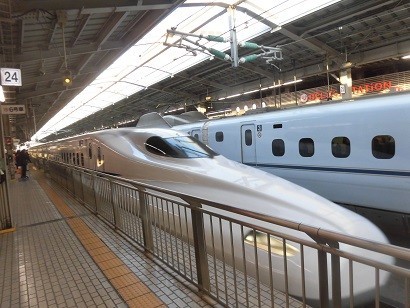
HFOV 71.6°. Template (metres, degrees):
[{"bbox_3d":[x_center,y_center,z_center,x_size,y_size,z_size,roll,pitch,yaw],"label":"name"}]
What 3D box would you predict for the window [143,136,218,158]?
[{"bbox_3d":[-0.570,-0.149,7.988,1.600,0.680,1.800,-6,4,-34],"label":"window"}]

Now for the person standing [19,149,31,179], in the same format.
[{"bbox_3d":[-10.028,0.544,15.800,0.480,1.650,0.500,-6,4,-34],"label":"person standing"}]

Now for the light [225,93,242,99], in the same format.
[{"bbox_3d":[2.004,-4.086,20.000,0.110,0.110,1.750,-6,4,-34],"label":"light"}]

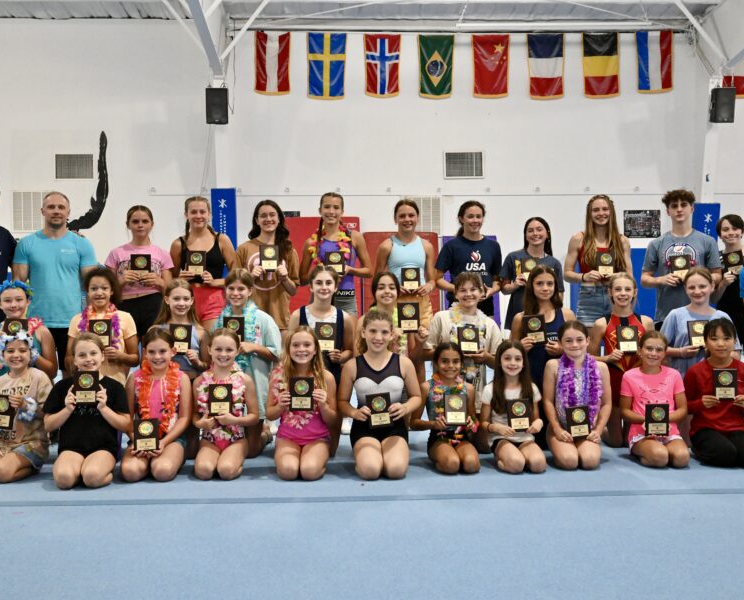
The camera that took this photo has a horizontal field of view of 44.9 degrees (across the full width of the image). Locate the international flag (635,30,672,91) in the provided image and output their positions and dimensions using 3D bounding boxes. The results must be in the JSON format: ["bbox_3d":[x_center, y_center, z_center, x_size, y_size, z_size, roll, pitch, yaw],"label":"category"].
[{"bbox_3d":[5.217,-4.400,16.630,0.685,1.163,0.060,0,1,-2],"label":"international flag"}]

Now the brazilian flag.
[{"bbox_3d":[0.981,-3.581,13.800,0.540,0.980,0.050,0,1,-2],"label":"brazilian flag"}]

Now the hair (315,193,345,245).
[{"bbox_3d":[-0.291,-0.554,6.190,0.204,0.373,0.220,0,1,-1],"label":"hair"}]

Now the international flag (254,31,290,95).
[{"bbox_3d":[-1.812,-4.323,16.414,0.652,1.188,0.060,0,1,-2],"label":"international flag"}]

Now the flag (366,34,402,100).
[{"bbox_3d":[0.161,-3.581,13.800,0.560,0.980,0.050,0,1,-2],"label":"flag"}]

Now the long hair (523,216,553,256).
[{"bbox_3d":[1.208,-0.460,6.550,0.210,0.285,0.210,0,1,7],"label":"long hair"}]

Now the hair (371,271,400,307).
[{"bbox_3d":[0.084,-0.046,5.580,0.200,0.280,0.200,0,1,0],"label":"hair"}]

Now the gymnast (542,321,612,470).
[{"bbox_3d":[1.190,0.535,5.214,0.410,0.810,0.520,0,1,11],"label":"gymnast"}]

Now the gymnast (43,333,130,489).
[{"bbox_3d":[-1.531,0.573,4.814,0.460,0.770,0.520,0,1,-11],"label":"gymnast"}]

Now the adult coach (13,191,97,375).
[{"bbox_3d":[-2.103,0.114,5.938,0.560,1.660,0.300,0,1,-9],"label":"adult coach"}]

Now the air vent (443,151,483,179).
[{"bbox_3d":[1.680,-2.488,16.522,0.773,0.533,0.080,0,1,-2],"label":"air vent"}]

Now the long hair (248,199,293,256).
[{"bbox_3d":[-0.731,-0.520,6.450,0.300,0.410,0.230,0,1,-6],"label":"long hair"}]

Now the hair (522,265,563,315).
[{"bbox_3d":[1.042,-0.061,5.500,0.240,0.310,0.220,0,1,6],"label":"hair"}]

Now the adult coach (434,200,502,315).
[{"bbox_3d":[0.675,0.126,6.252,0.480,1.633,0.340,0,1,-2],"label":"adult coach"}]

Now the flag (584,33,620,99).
[{"bbox_3d":[4.131,-4.221,16.200,0.670,1.180,0.060,0,1,-2],"label":"flag"}]

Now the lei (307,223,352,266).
[{"bbox_3d":[-0.290,-0.352,6.150,0.310,0.330,0.220,0,1,-1],"label":"lei"}]

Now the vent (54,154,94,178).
[{"bbox_3d":[-4.562,-2.043,13.800,0.590,0.380,0.040,0,1,-2],"label":"vent"}]

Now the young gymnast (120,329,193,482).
[{"bbox_3d":[-1.221,0.567,5.100,0.380,0.800,0.580,0,1,-6],"label":"young gymnast"}]

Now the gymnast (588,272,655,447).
[{"bbox_3d":[1.600,0.385,5.800,0.420,1.110,0.520,0,1,9],"label":"gymnast"}]

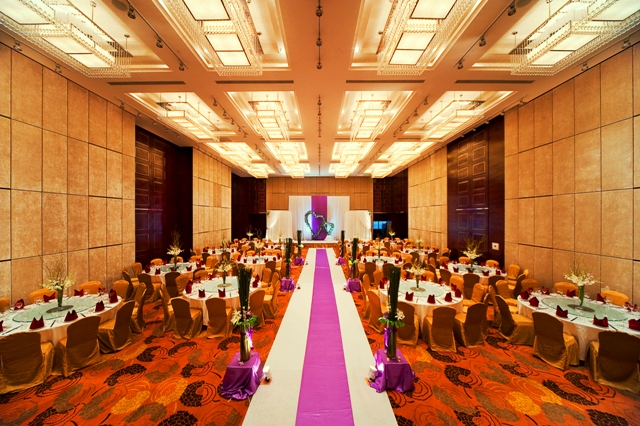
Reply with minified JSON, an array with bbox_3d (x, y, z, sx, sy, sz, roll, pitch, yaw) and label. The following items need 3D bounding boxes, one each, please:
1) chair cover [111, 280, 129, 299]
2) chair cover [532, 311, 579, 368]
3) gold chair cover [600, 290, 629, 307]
[{"bbox_3d":[-5.950,2.471,6.086,0.460,0.930,0.570,0,-1,-6],"label":"chair cover"},{"bbox_3d":[4.544,2.381,4.129,0.580,0.915,0.470,0,-1,-25],"label":"chair cover"},{"bbox_3d":[7.180,2.479,5.218,0.560,0.940,0.460,0,-1,-28],"label":"gold chair cover"}]

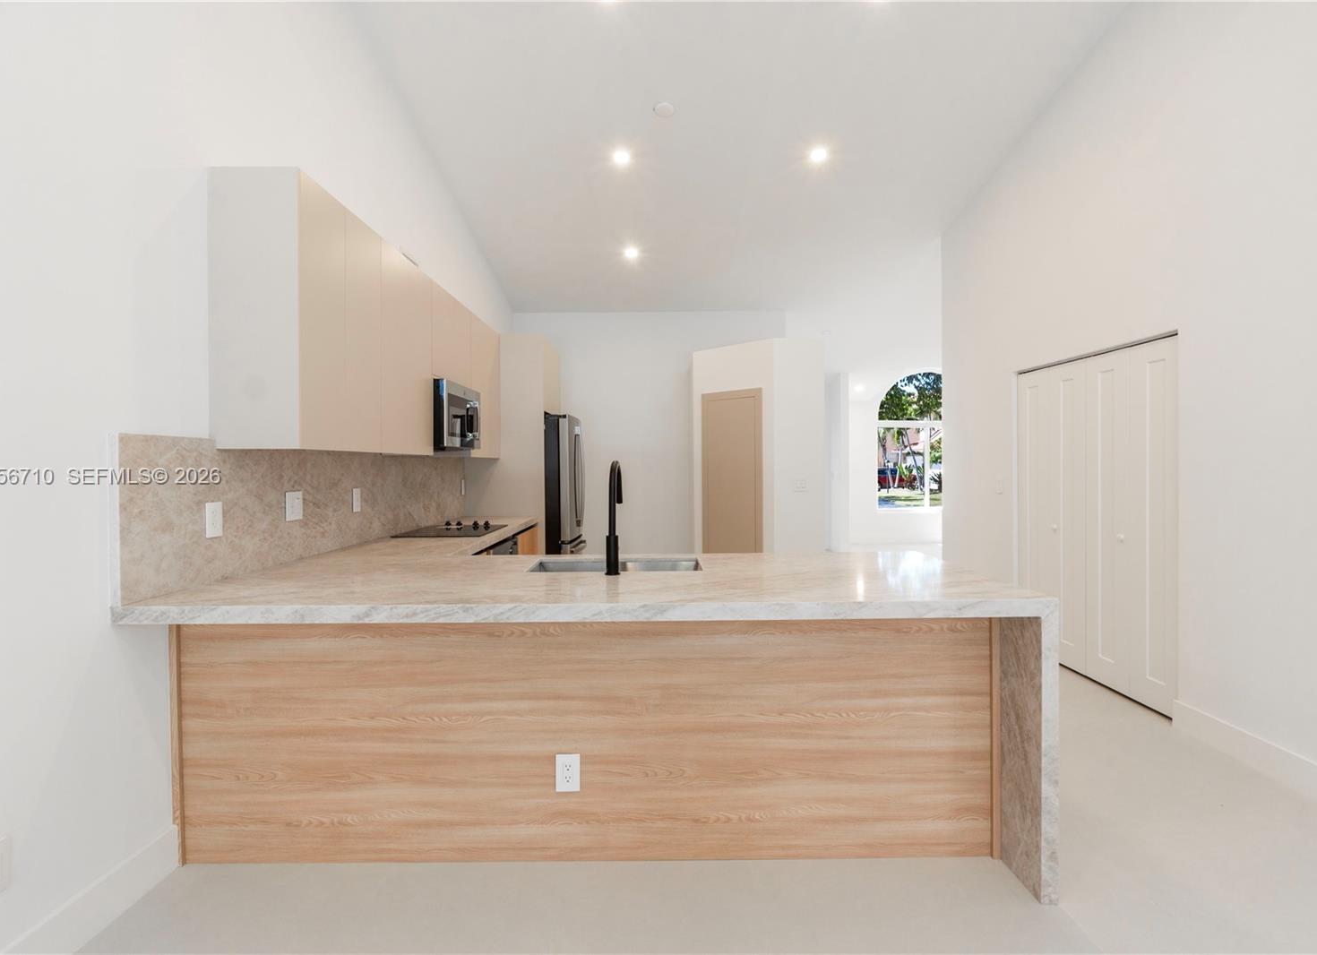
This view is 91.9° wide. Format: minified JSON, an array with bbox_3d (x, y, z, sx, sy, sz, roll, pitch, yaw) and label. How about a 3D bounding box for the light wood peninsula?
[{"bbox_3d":[-0.214,0.824,2.435,2.830,0.922,1.050,0,1,0],"label":"light wood peninsula"}]

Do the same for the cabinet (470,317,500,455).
[{"bbox_3d":[-1.471,-0.659,4.819,0.335,1.020,0.780,0,1,0],"label":"cabinet"}]

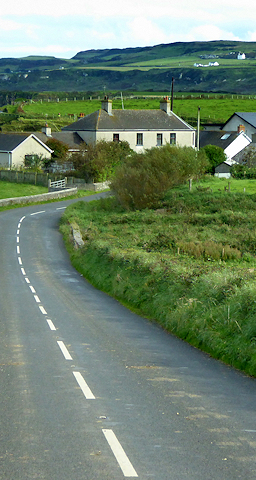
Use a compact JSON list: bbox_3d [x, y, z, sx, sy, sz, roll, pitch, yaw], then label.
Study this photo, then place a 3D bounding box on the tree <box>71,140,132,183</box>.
[{"bbox_3d":[-2.520,-7.620,194.000,6.200,4.500,5.300,0,4,0],"label":"tree"}]

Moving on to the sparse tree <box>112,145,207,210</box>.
[{"bbox_3d":[2.460,-4.880,153.000,7.300,5.100,5.800,0,4,0],"label":"sparse tree"}]

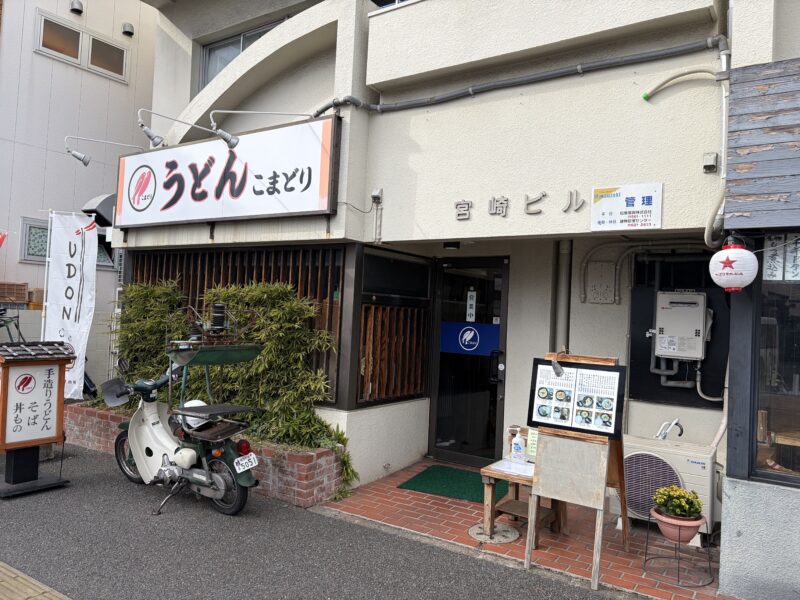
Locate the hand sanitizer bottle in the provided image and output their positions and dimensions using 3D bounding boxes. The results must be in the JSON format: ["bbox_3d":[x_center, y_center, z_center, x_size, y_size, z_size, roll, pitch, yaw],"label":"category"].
[{"bbox_3d":[0.905,1.096,4.555,0.100,0.245,0.100,2,-1,0],"label":"hand sanitizer bottle"}]

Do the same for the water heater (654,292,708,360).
[{"bbox_3d":[2.224,0.197,4.728,0.348,0.500,0.200,1,-1,34],"label":"water heater"}]

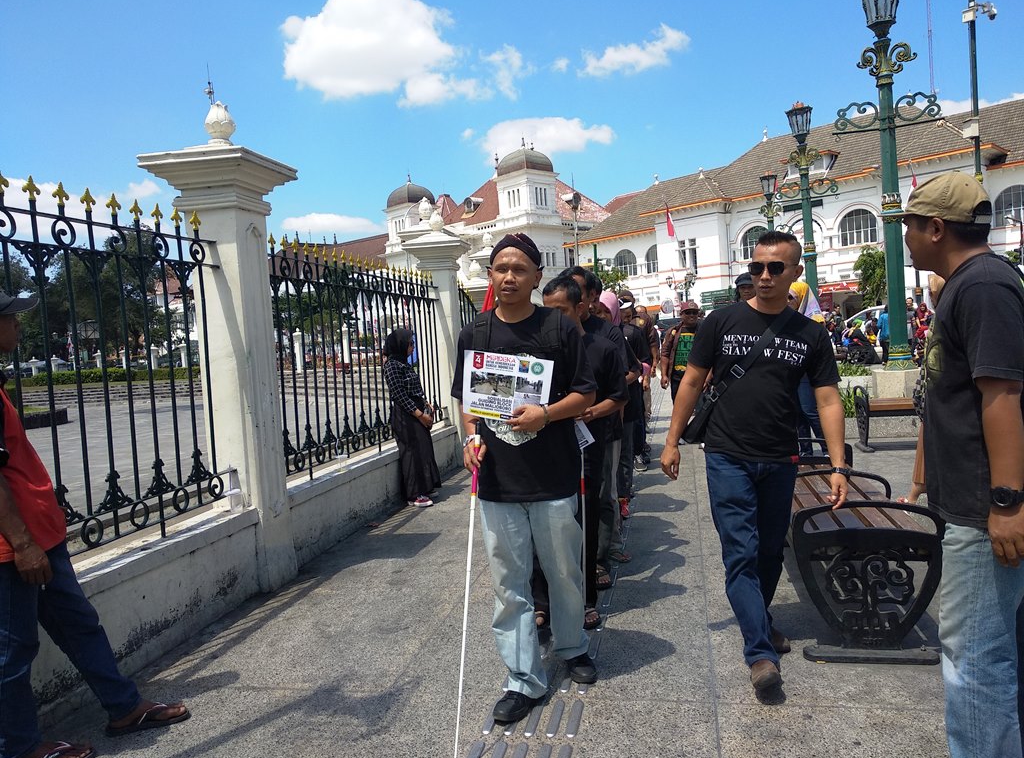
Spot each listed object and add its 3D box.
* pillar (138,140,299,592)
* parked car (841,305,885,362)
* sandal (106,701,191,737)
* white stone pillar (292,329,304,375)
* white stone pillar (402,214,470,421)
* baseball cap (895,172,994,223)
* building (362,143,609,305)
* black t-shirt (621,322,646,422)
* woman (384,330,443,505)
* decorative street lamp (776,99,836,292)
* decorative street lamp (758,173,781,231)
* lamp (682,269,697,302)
[{"bbox_3d":[-1.667,-0.080,4.721,0.651,2.700,0.651,-4,3,13],"label":"pillar"},{"bbox_3d":[11.437,-1.469,23.884,4.250,1.680,1.700,-3,3,28],"label":"parked car"},{"bbox_3d":[-1.390,1.296,2.941,0.270,0.070,0.100,-5,3,-21],"label":"sandal"},{"bbox_3d":[-13.677,-1.751,49.500,0.660,2.961,0.660,-3,3,34],"label":"white stone pillar"},{"bbox_3d":[-0.772,-0.461,8.993,0.651,2.957,0.651,-4,3,13],"label":"white stone pillar"},{"bbox_3d":[1.089,-0.467,1.990,0.175,0.130,0.270,-7,11,-41],"label":"baseball cap"},{"bbox_3d":[-1.146,-10.977,75.865,20.500,17.600,15.000,-2,4,42],"label":"building"},{"bbox_3d":[0.838,-0.059,6.053,0.500,0.750,0.320,-4,3,13],"label":"black t-shirt"},{"bbox_3d":[-0.912,0.330,6.971,0.480,1.560,0.460,-4,3,-3],"label":"woman"},{"bbox_3d":[5.498,-2.707,14.296,0.550,4.850,1.200,-4,3,13],"label":"decorative street lamp"},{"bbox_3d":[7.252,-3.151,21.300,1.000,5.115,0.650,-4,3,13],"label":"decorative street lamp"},{"bbox_3d":[9.356,-3.590,41.000,0.900,4.600,0.900,-2,4,44],"label":"lamp"}]

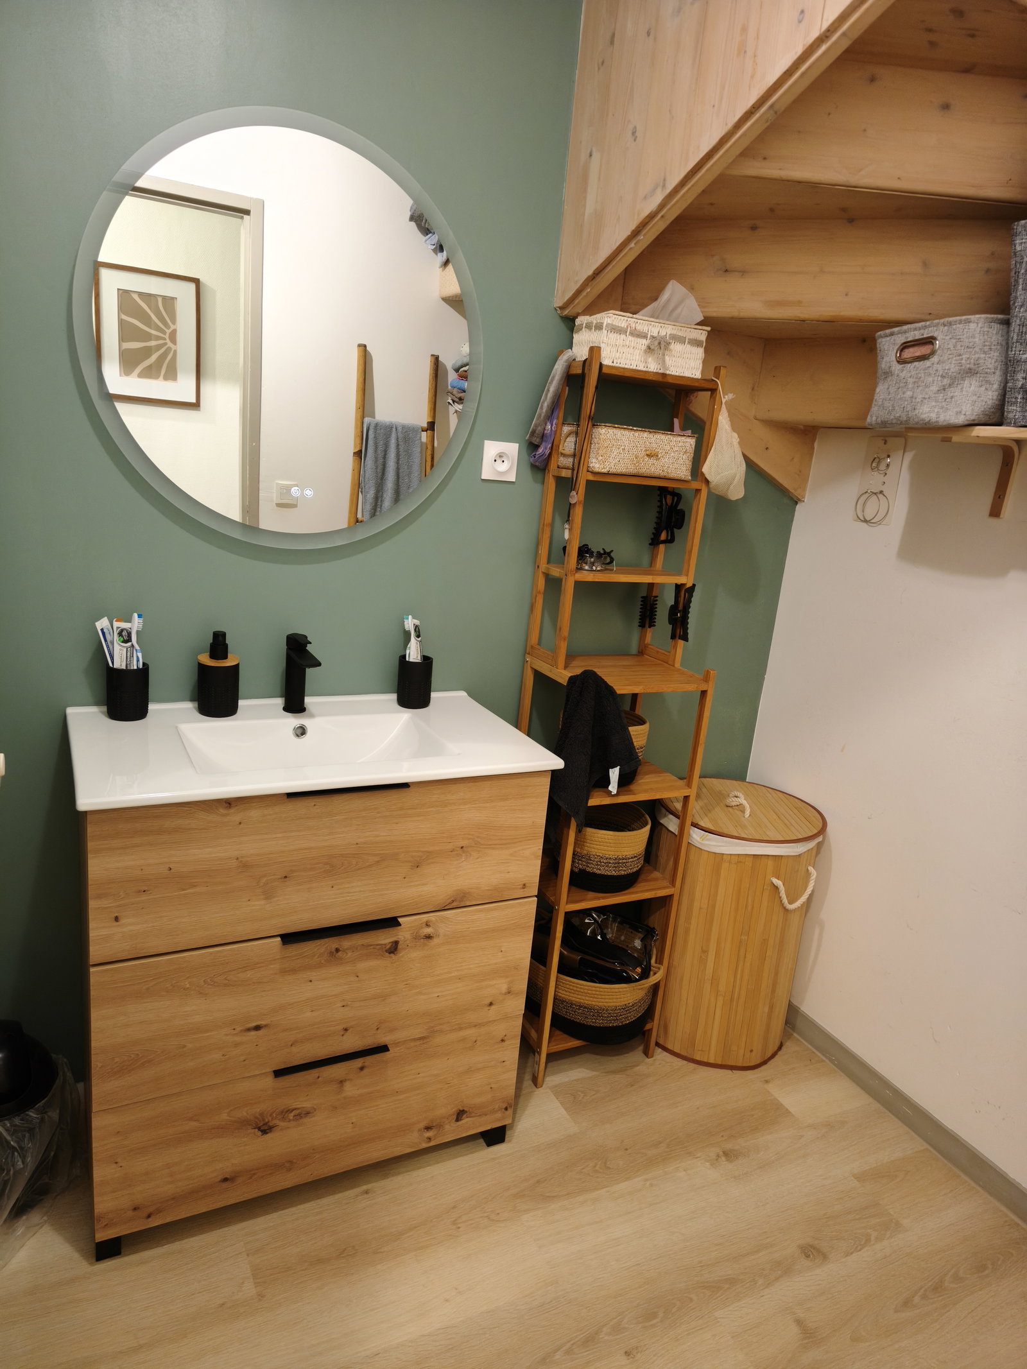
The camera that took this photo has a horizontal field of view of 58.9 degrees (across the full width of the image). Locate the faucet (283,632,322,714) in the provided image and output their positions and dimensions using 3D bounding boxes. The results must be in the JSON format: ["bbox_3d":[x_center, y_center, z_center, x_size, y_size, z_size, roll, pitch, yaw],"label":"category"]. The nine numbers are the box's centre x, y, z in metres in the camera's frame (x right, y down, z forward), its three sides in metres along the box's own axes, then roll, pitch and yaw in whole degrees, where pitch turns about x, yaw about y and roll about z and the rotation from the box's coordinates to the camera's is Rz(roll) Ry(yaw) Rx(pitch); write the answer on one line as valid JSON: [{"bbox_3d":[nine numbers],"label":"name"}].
[{"bbox_3d":[-0.410,-0.011,1.769,0.046,0.158,0.143,-2,17,-28],"label":"faucet"}]

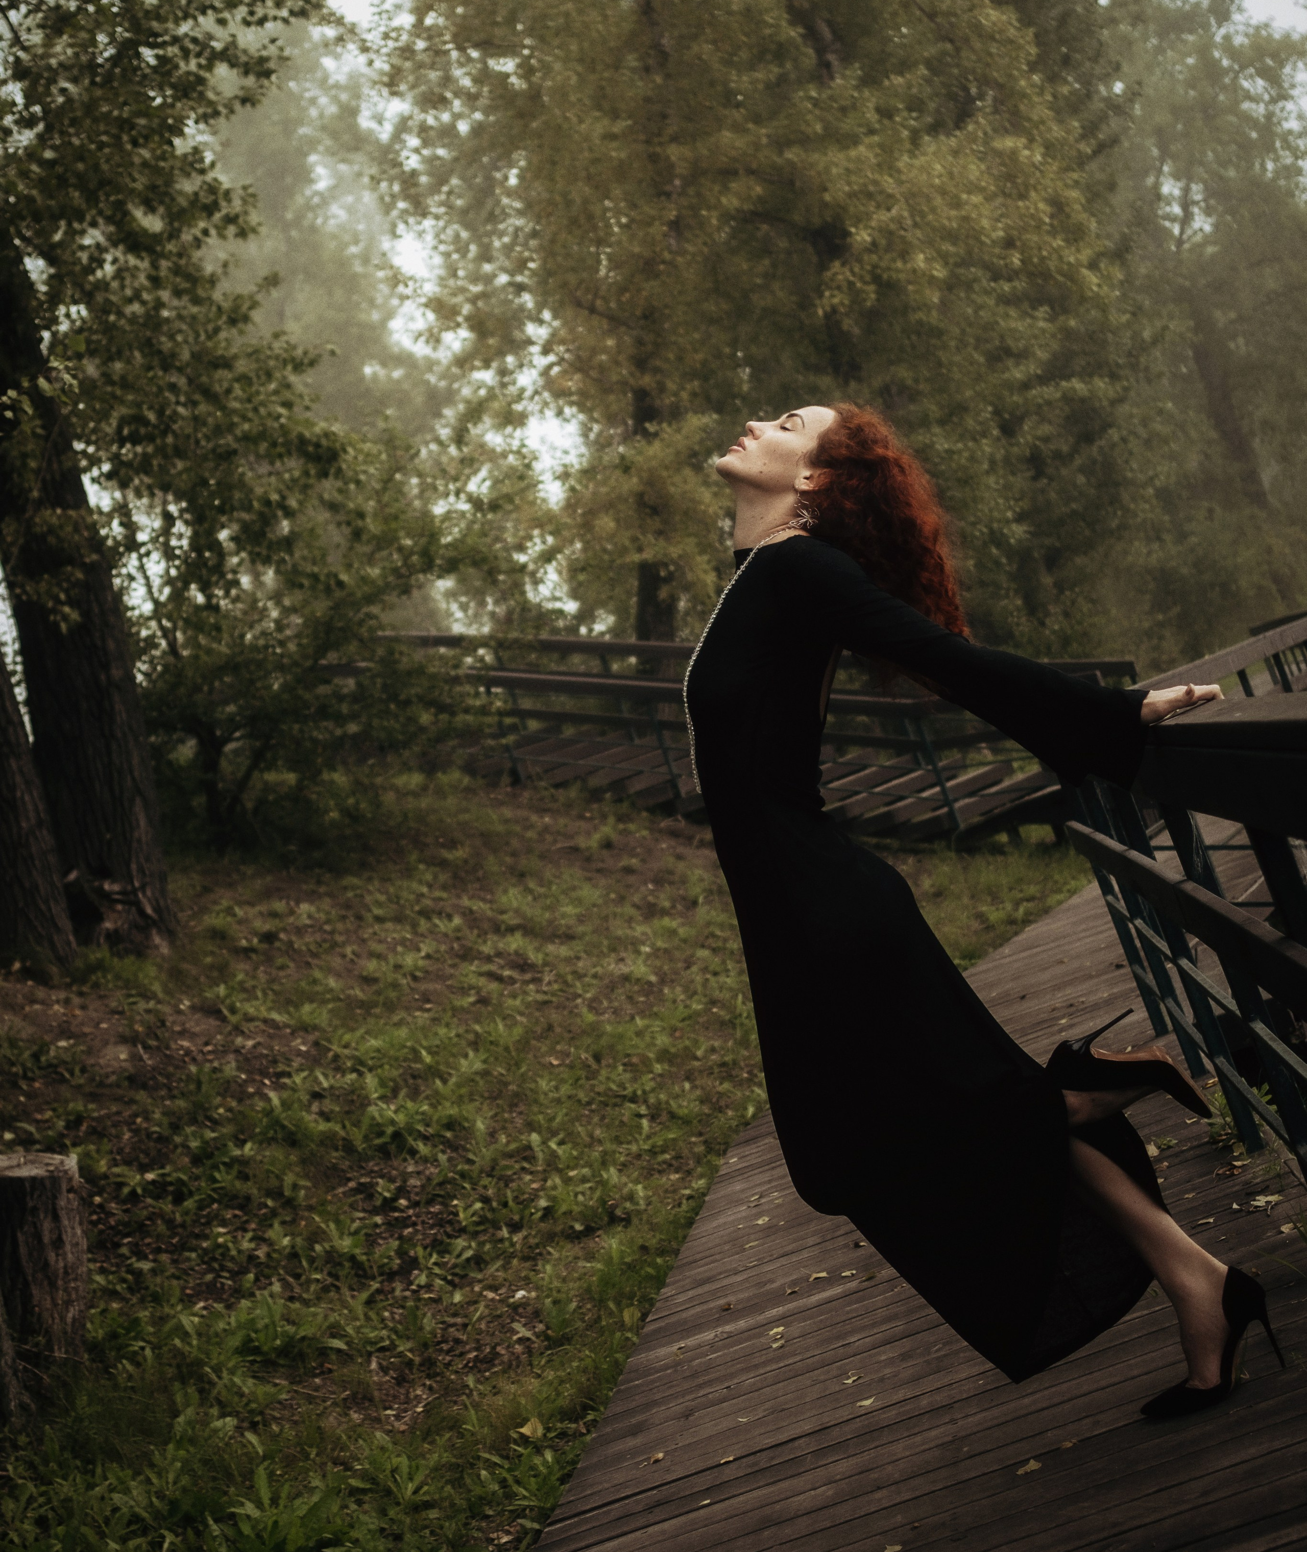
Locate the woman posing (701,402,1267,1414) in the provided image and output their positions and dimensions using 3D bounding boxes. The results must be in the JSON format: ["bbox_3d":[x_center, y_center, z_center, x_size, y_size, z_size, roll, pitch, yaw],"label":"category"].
[{"bbox_3d":[0.467,0.190,2.720,0.790,1.390,0.500,0,1,6],"label":"woman posing"}]

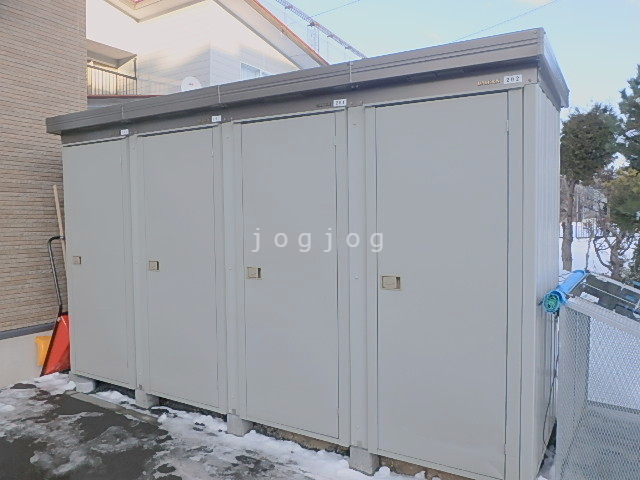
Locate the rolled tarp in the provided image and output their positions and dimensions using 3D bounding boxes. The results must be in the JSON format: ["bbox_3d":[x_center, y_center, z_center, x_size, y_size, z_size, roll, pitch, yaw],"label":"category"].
[{"bbox_3d":[1.397,0.251,2.889,0.100,0.095,1.340,1,4,32],"label":"rolled tarp"}]

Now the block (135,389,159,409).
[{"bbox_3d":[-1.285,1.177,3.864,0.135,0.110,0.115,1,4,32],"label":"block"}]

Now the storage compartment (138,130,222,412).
[{"bbox_3d":[-0.753,0.189,3.832,0.795,1.845,0.720,1,4,32],"label":"storage compartment"}]

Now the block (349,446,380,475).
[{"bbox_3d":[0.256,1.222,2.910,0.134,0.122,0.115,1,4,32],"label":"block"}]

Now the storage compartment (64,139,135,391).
[{"bbox_3d":[-1.523,0.170,4.309,0.813,1.845,0.720,1,4,32],"label":"storage compartment"}]

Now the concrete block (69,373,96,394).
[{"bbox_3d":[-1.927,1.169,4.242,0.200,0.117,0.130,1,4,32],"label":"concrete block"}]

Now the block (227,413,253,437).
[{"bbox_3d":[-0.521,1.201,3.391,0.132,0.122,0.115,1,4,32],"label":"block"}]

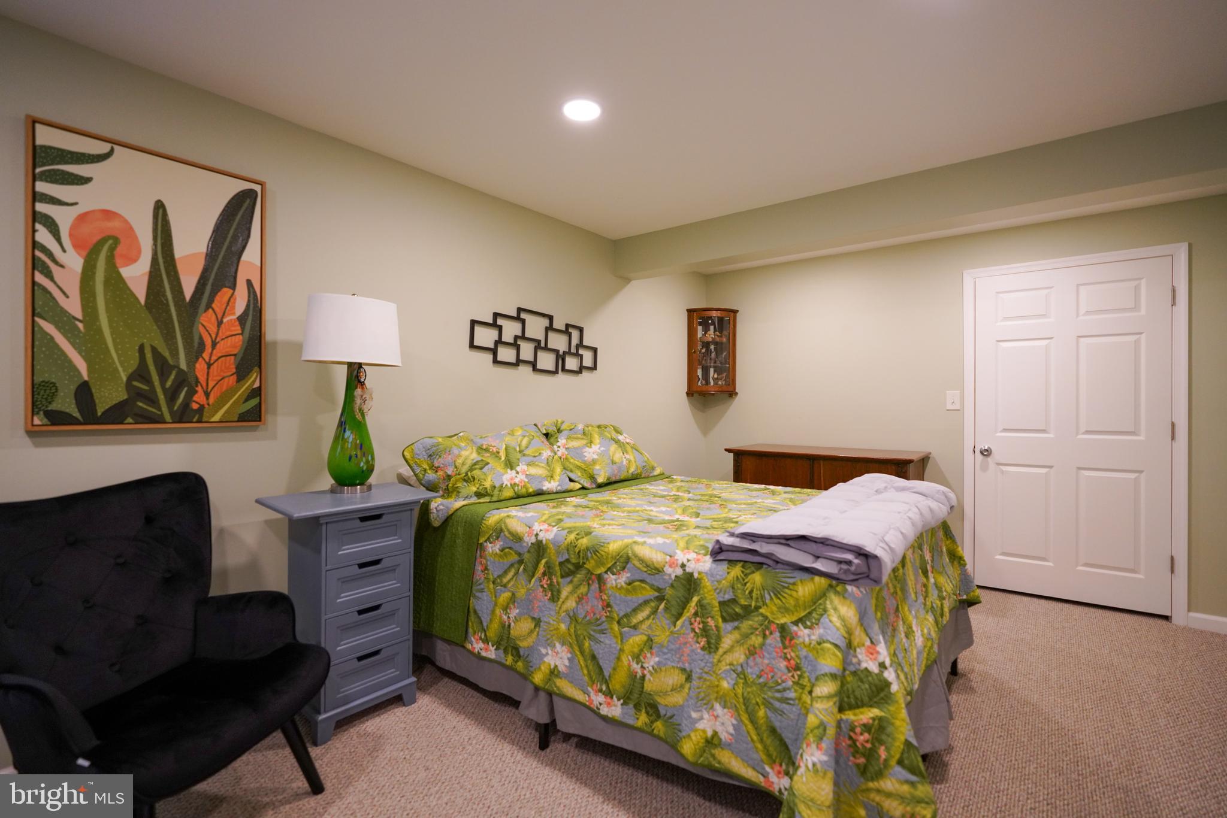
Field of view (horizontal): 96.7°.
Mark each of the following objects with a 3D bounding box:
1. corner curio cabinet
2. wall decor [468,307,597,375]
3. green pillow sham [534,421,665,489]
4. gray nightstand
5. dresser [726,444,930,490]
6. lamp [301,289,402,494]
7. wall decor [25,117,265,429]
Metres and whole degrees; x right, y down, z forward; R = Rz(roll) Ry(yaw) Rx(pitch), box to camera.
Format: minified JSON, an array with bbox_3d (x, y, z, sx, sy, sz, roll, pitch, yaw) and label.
[{"bbox_3d":[0.835,-0.472,4.680,0.440,0.730,0.300,0,0,-7],"label":"corner curio cabinet"},{"bbox_3d":[-0.445,-0.408,3.345,0.030,0.390,1.035,0,0,40],"label":"wall decor"},{"bbox_3d":[-0.047,0.253,3.284,0.700,0.470,0.200,0,-40,-50],"label":"green pillow sham"},{"bbox_3d":[-1.036,0.763,2.167,0.430,0.828,0.565,0,0,41],"label":"gray nightstand"},{"bbox_3d":[1.513,0.741,3.899,1.250,0.878,0.570,0,0,38],"label":"dresser"},{"bbox_3d":[-1.109,-0.070,2.310,0.385,0.830,0.385,0,0,40],"label":"lamp"},{"bbox_3d":[-1.622,-0.421,1.955,0.040,0.975,0.655,0,0,40],"label":"wall decor"}]

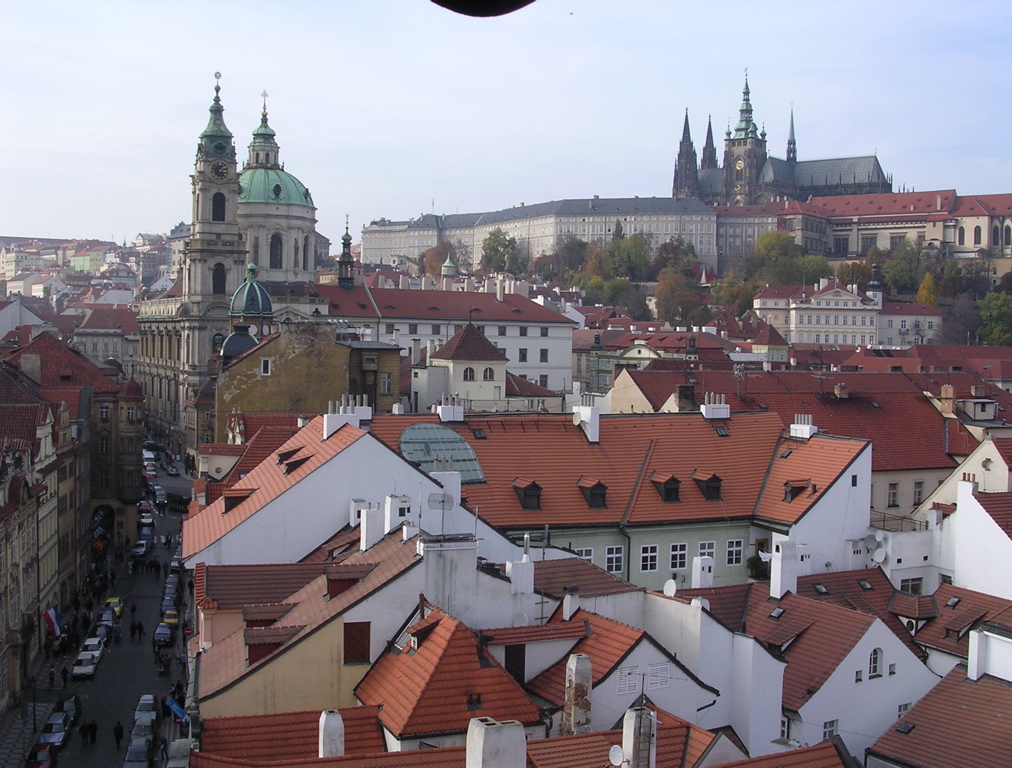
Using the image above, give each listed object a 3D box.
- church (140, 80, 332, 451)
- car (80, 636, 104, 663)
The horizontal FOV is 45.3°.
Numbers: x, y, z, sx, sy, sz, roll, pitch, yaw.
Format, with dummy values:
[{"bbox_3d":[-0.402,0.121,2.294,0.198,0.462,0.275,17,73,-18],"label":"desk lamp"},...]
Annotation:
[{"bbox_3d":[-62.930,-24.931,279.128,32.000,78.350,74.000,0,2,-25],"label":"church"},{"bbox_3d":[-37.906,24.628,111.109,1.680,1.420,4.200,1,2,-13],"label":"car"}]

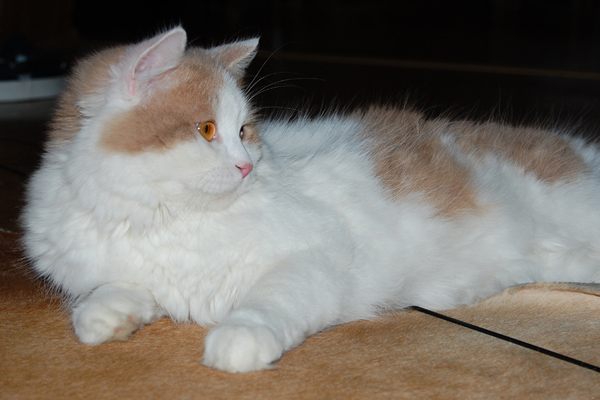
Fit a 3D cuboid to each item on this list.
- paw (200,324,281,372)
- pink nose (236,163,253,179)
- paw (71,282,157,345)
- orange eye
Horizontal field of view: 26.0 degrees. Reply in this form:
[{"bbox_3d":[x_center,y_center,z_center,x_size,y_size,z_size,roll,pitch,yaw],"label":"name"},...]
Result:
[{"bbox_3d":[-0.041,0.106,0.935,0.054,0.036,0.058,4,18,14],"label":"paw"},{"bbox_3d":[-0.043,-0.023,1.010,0.008,0.011,0.014,10,20,30],"label":"pink nose"},{"bbox_3d":[-0.141,0.087,0.985,0.064,0.042,0.052,-16,23,-43],"label":"paw"},{"bbox_3d":[-0.073,-0.054,1.020,0.010,0.015,0.017,15,22,40],"label":"orange eye"}]

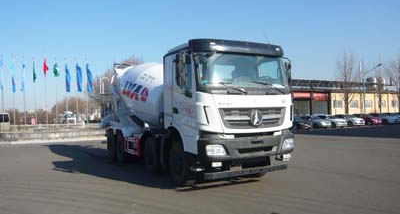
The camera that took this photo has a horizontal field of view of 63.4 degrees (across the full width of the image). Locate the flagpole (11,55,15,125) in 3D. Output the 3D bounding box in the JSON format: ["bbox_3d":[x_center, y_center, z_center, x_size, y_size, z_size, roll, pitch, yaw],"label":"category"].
[{"bbox_3d":[-23.176,-2.026,40.200,0.140,8.750,0.140,-2,-2,0],"label":"flagpole"}]

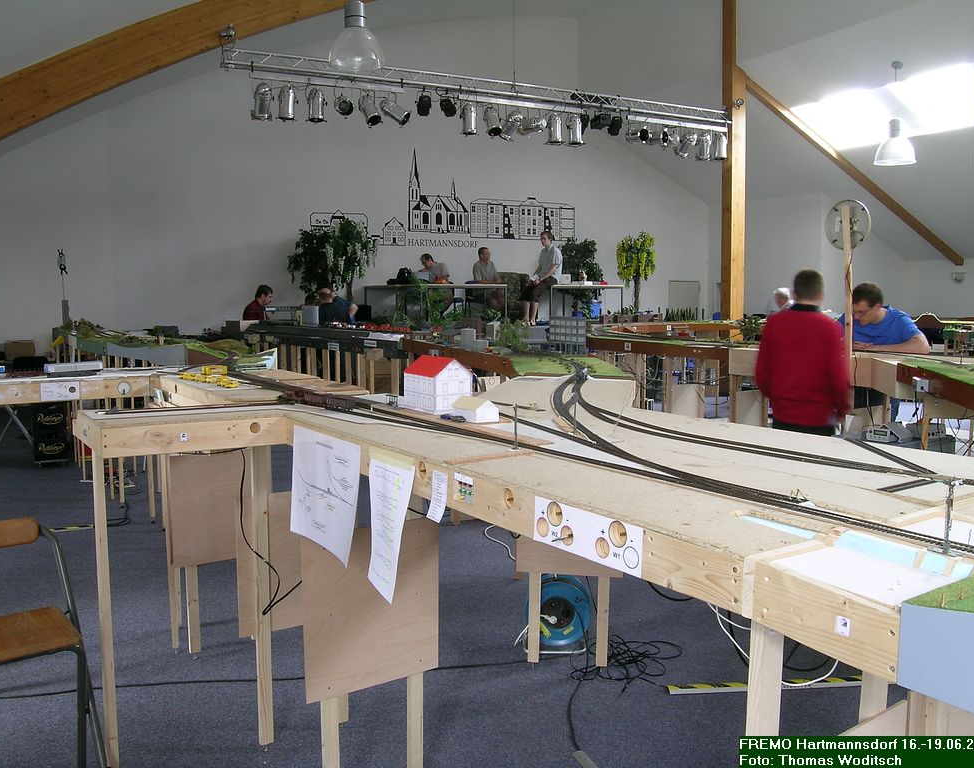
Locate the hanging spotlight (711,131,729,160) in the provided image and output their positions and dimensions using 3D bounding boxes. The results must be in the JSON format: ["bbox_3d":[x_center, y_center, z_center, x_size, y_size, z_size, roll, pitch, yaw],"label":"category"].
[{"bbox_3d":[3.851,-3.900,13.630,0.230,0.420,0.230,-2,7,-25],"label":"hanging spotlight"}]

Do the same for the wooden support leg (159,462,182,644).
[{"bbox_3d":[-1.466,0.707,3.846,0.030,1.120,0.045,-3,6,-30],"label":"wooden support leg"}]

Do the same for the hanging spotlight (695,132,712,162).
[{"bbox_3d":[3.530,-3.855,13.474,0.240,0.430,0.240,-2,19,-25],"label":"hanging spotlight"}]

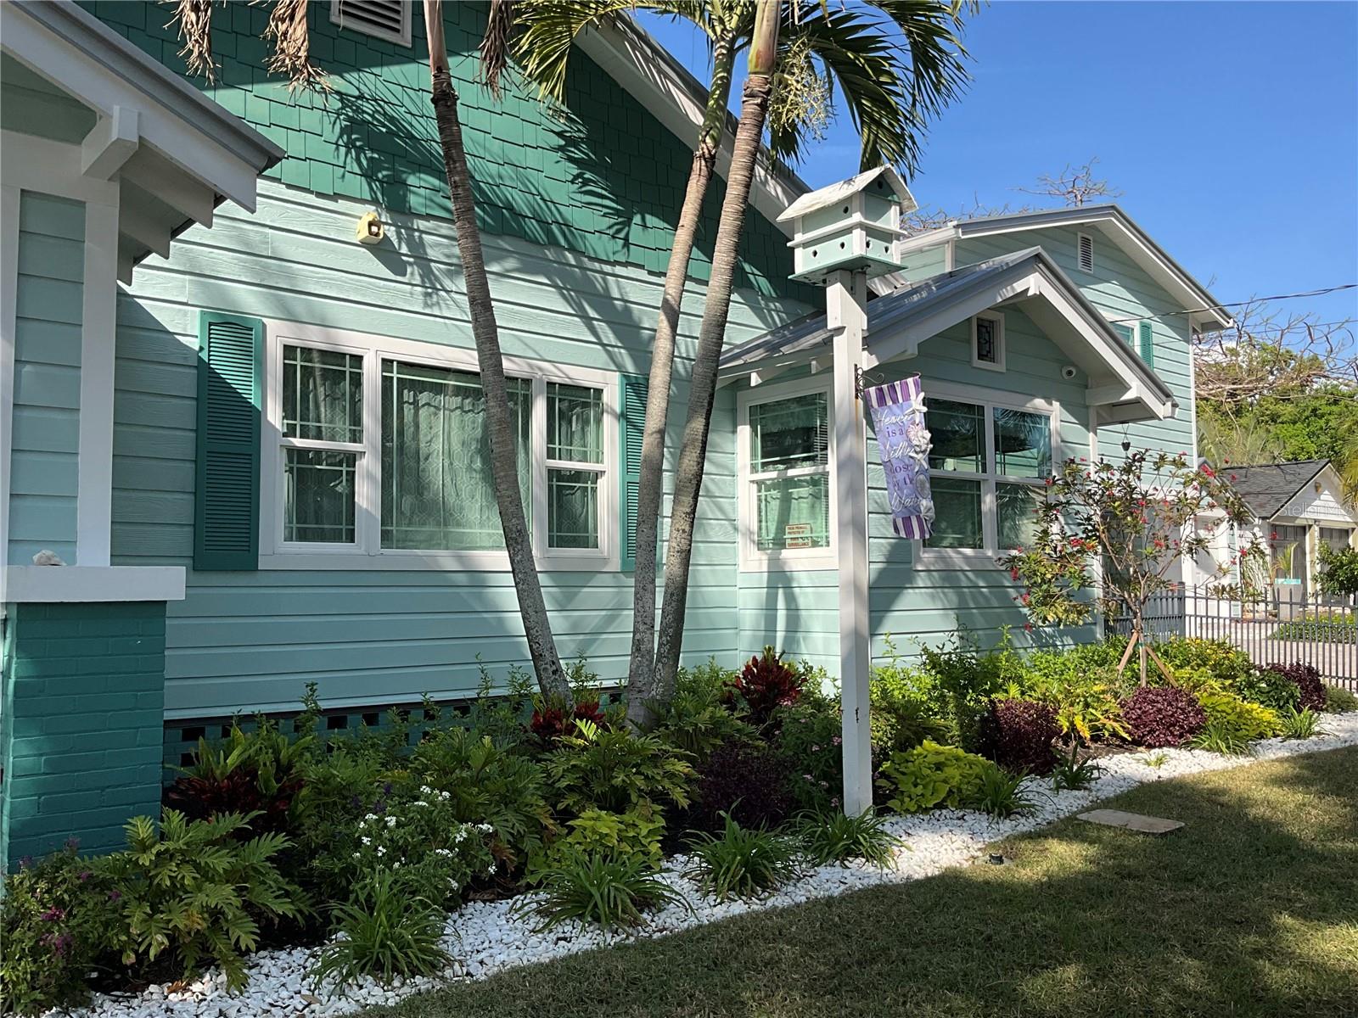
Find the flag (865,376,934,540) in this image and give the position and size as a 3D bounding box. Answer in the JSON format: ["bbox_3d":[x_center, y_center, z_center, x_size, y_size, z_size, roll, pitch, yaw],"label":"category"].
[{"bbox_3d":[1.044,-0.224,5.317,0.070,0.720,0.320,-8,2,-33],"label":"flag"}]

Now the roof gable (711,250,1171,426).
[{"bbox_3d":[2.180,-1.348,9.343,4.176,1.146,1.792,3,-6,-40],"label":"roof gable"}]

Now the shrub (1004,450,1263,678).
[{"bbox_3d":[3.464,0.534,8.750,1.800,1.980,1.600,-2,-5,21],"label":"shrub"}]

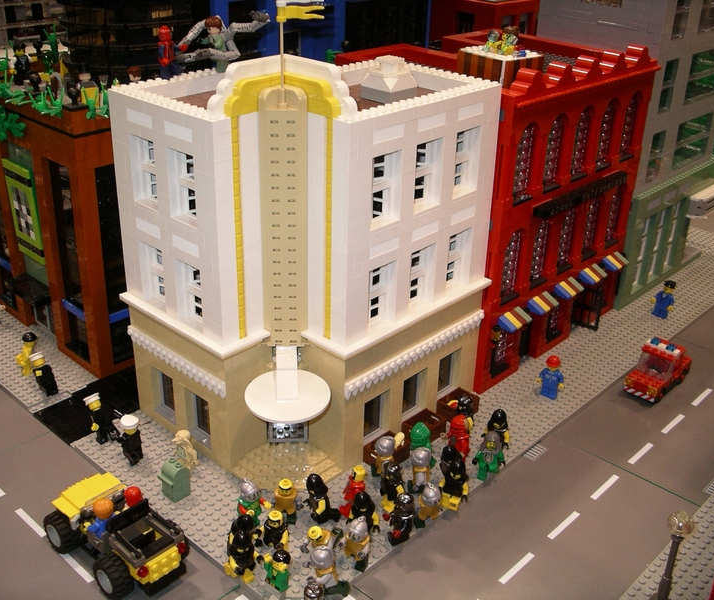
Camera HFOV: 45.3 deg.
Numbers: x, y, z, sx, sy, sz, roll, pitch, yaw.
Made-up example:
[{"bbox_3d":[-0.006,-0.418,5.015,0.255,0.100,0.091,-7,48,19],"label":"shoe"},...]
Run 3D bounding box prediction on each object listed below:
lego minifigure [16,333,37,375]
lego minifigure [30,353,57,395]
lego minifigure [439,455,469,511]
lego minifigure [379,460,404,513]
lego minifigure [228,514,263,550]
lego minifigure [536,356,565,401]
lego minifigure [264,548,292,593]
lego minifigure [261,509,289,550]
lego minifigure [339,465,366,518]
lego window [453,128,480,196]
[{"bbox_3d":[-0.314,0.051,0.813,0.016,0.042,0.024,-1,26,-33],"label":"lego minifigure"},{"bbox_3d":[-0.288,0.068,0.783,0.024,0.043,0.015,26,48,38],"label":"lego minifigure"},{"bbox_3d":[0.075,0.142,0.653,0.025,0.042,0.019,9,28,15],"label":"lego minifigure"},{"bbox_3d":[0.026,0.142,0.650,0.024,0.042,0.017,23,34,37],"label":"lego minifigure"},{"bbox_3d":[-0.078,0.168,0.600,0.018,0.042,0.025,25,35,37],"label":"lego minifigure"},{"bbox_3d":[0.181,0.071,0.795,0.026,0.043,0.013,24,34,38],"label":"lego minifigure"},{"bbox_3d":[-0.051,0.182,0.559,0.024,0.042,0.015,22,32,35],"label":"lego minifigure"},{"bbox_3d":[-0.057,0.164,0.596,0.025,0.040,0.016,13,28,23],"label":"lego minifigure"},{"bbox_3d":[-0.001,0.144,0.647,0.019,0.040,0.024,-21,34,-37],"label":"lego minifigure"},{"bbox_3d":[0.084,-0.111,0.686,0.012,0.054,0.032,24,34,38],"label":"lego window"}]

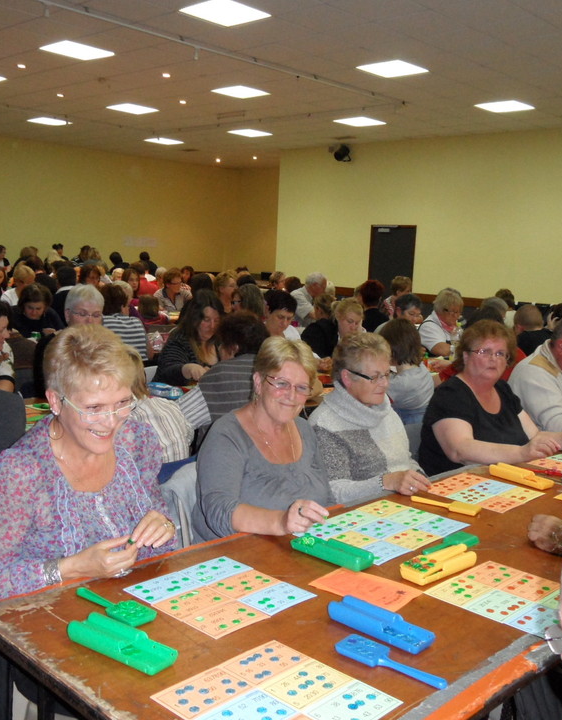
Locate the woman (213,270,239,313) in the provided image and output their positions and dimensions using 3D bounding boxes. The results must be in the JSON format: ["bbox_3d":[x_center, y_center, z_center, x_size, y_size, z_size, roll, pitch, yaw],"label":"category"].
[{"bbox_3d":[-0.502,-0.157,7.170,0.720,1.329,0.480,9,10,38],"label":"woman"}]

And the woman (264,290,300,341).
[{"bbox_3d":[-0.002,0.207,4.731,0.480,1.245,0.750,-5,11,-45],"label":"woman"}]

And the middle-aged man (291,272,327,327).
[{"bbox_3d":[0.289,-0.240,8.065,0.750,1.330,0.520,10,11,43],"label":"middle-aged man"}]

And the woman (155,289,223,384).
[{"bbox_3d":[-0.521,0.225,4.556,0.540,1.290,0.750,-4,11,-42],"label":"woman"}]

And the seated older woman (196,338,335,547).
[{"bbox_3d":[-0.034,0.550,2.213,0.500,1.225,0.760,-3,10,-39],"label":"seated older woman"}]

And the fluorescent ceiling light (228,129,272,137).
[{"bbox_3d":[-0.518,-3.915,13.351,0.600,0.050,0.600,-4,11,-43],"label":"fluorescent ceiling light"}]

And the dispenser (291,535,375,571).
[{"bbox_3d":[0.126,0.467,1.911,0.198,0.033,0.073,9,10,39],"label":"dispenser"}]

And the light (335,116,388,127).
[{"bbox_3d":[1.203,-3.618,11.745,0.600,0.080,0.600,-5,11,-45],"label":"light"}]

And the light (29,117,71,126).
[{"bbox_3d":[-3.950,-4.088,13.266,0.600,0.050,0.600,-4,11,-43],"label":"light"}]

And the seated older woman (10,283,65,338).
[{"bbox_3d":[-1.885,0.011,5.907,0.520,1.203,0.750,-3,10,-38],"label":"seated older woman"}]

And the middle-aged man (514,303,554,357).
[{"bbox_3d":[1.436,0.280,4.719,0.500,1.243,0.780,-5,11,-45],"label":"middle-aged man"}]

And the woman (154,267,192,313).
[{"bbox_3d":[-1.312,-0.411,8.906,0.520,1.290,0.700,-4,10,-40],"label":"woman"}]

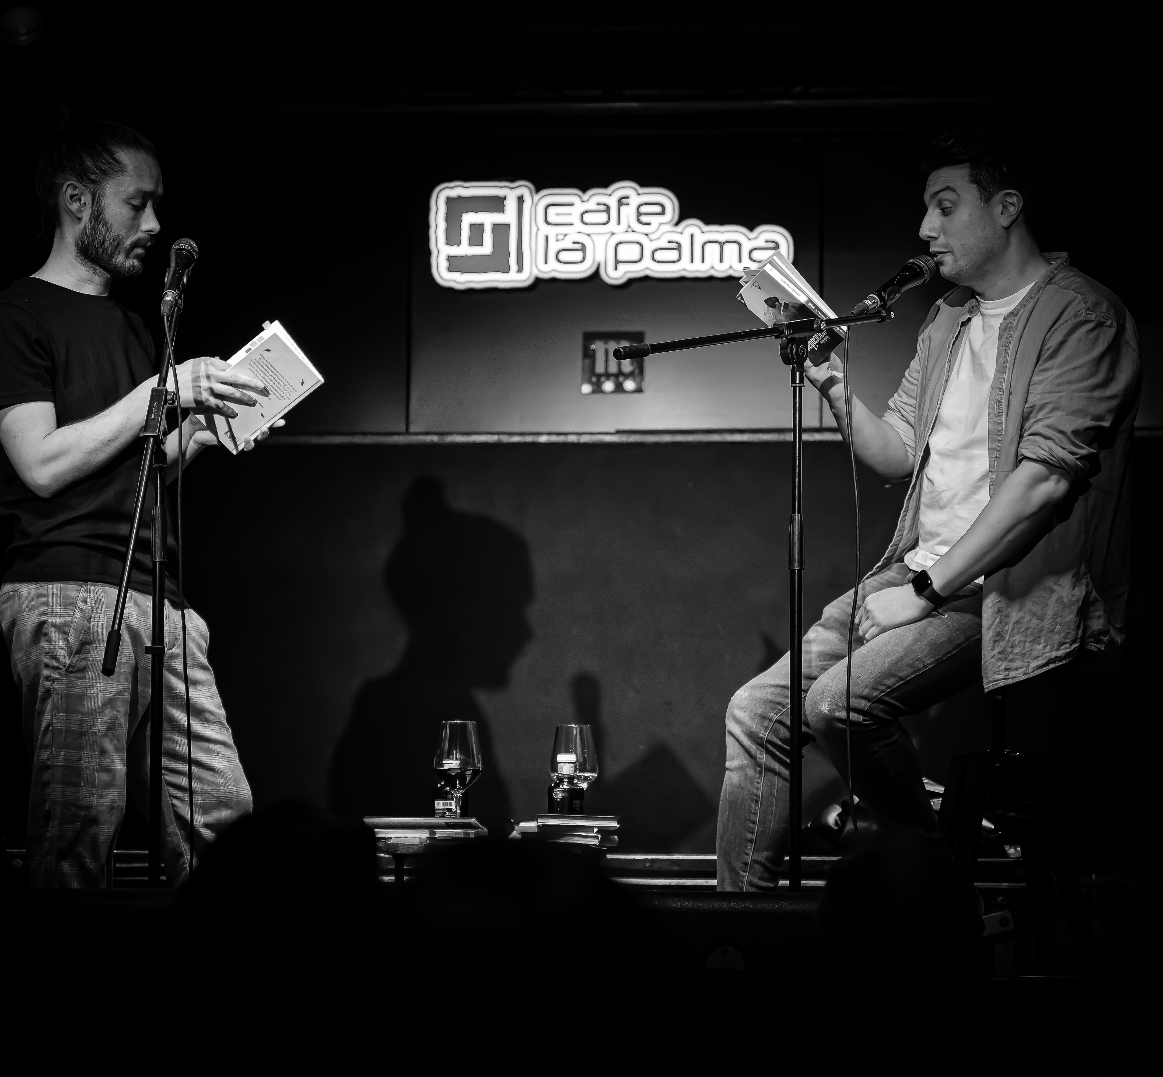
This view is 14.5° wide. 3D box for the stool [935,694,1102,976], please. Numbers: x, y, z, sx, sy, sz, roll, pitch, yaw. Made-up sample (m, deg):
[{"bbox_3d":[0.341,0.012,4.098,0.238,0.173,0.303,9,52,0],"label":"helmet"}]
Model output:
[{"bbox_3d":[0.738,0.600,8.085,0.450,0.766,0.450,1,-4,0],"label":"stool"}]

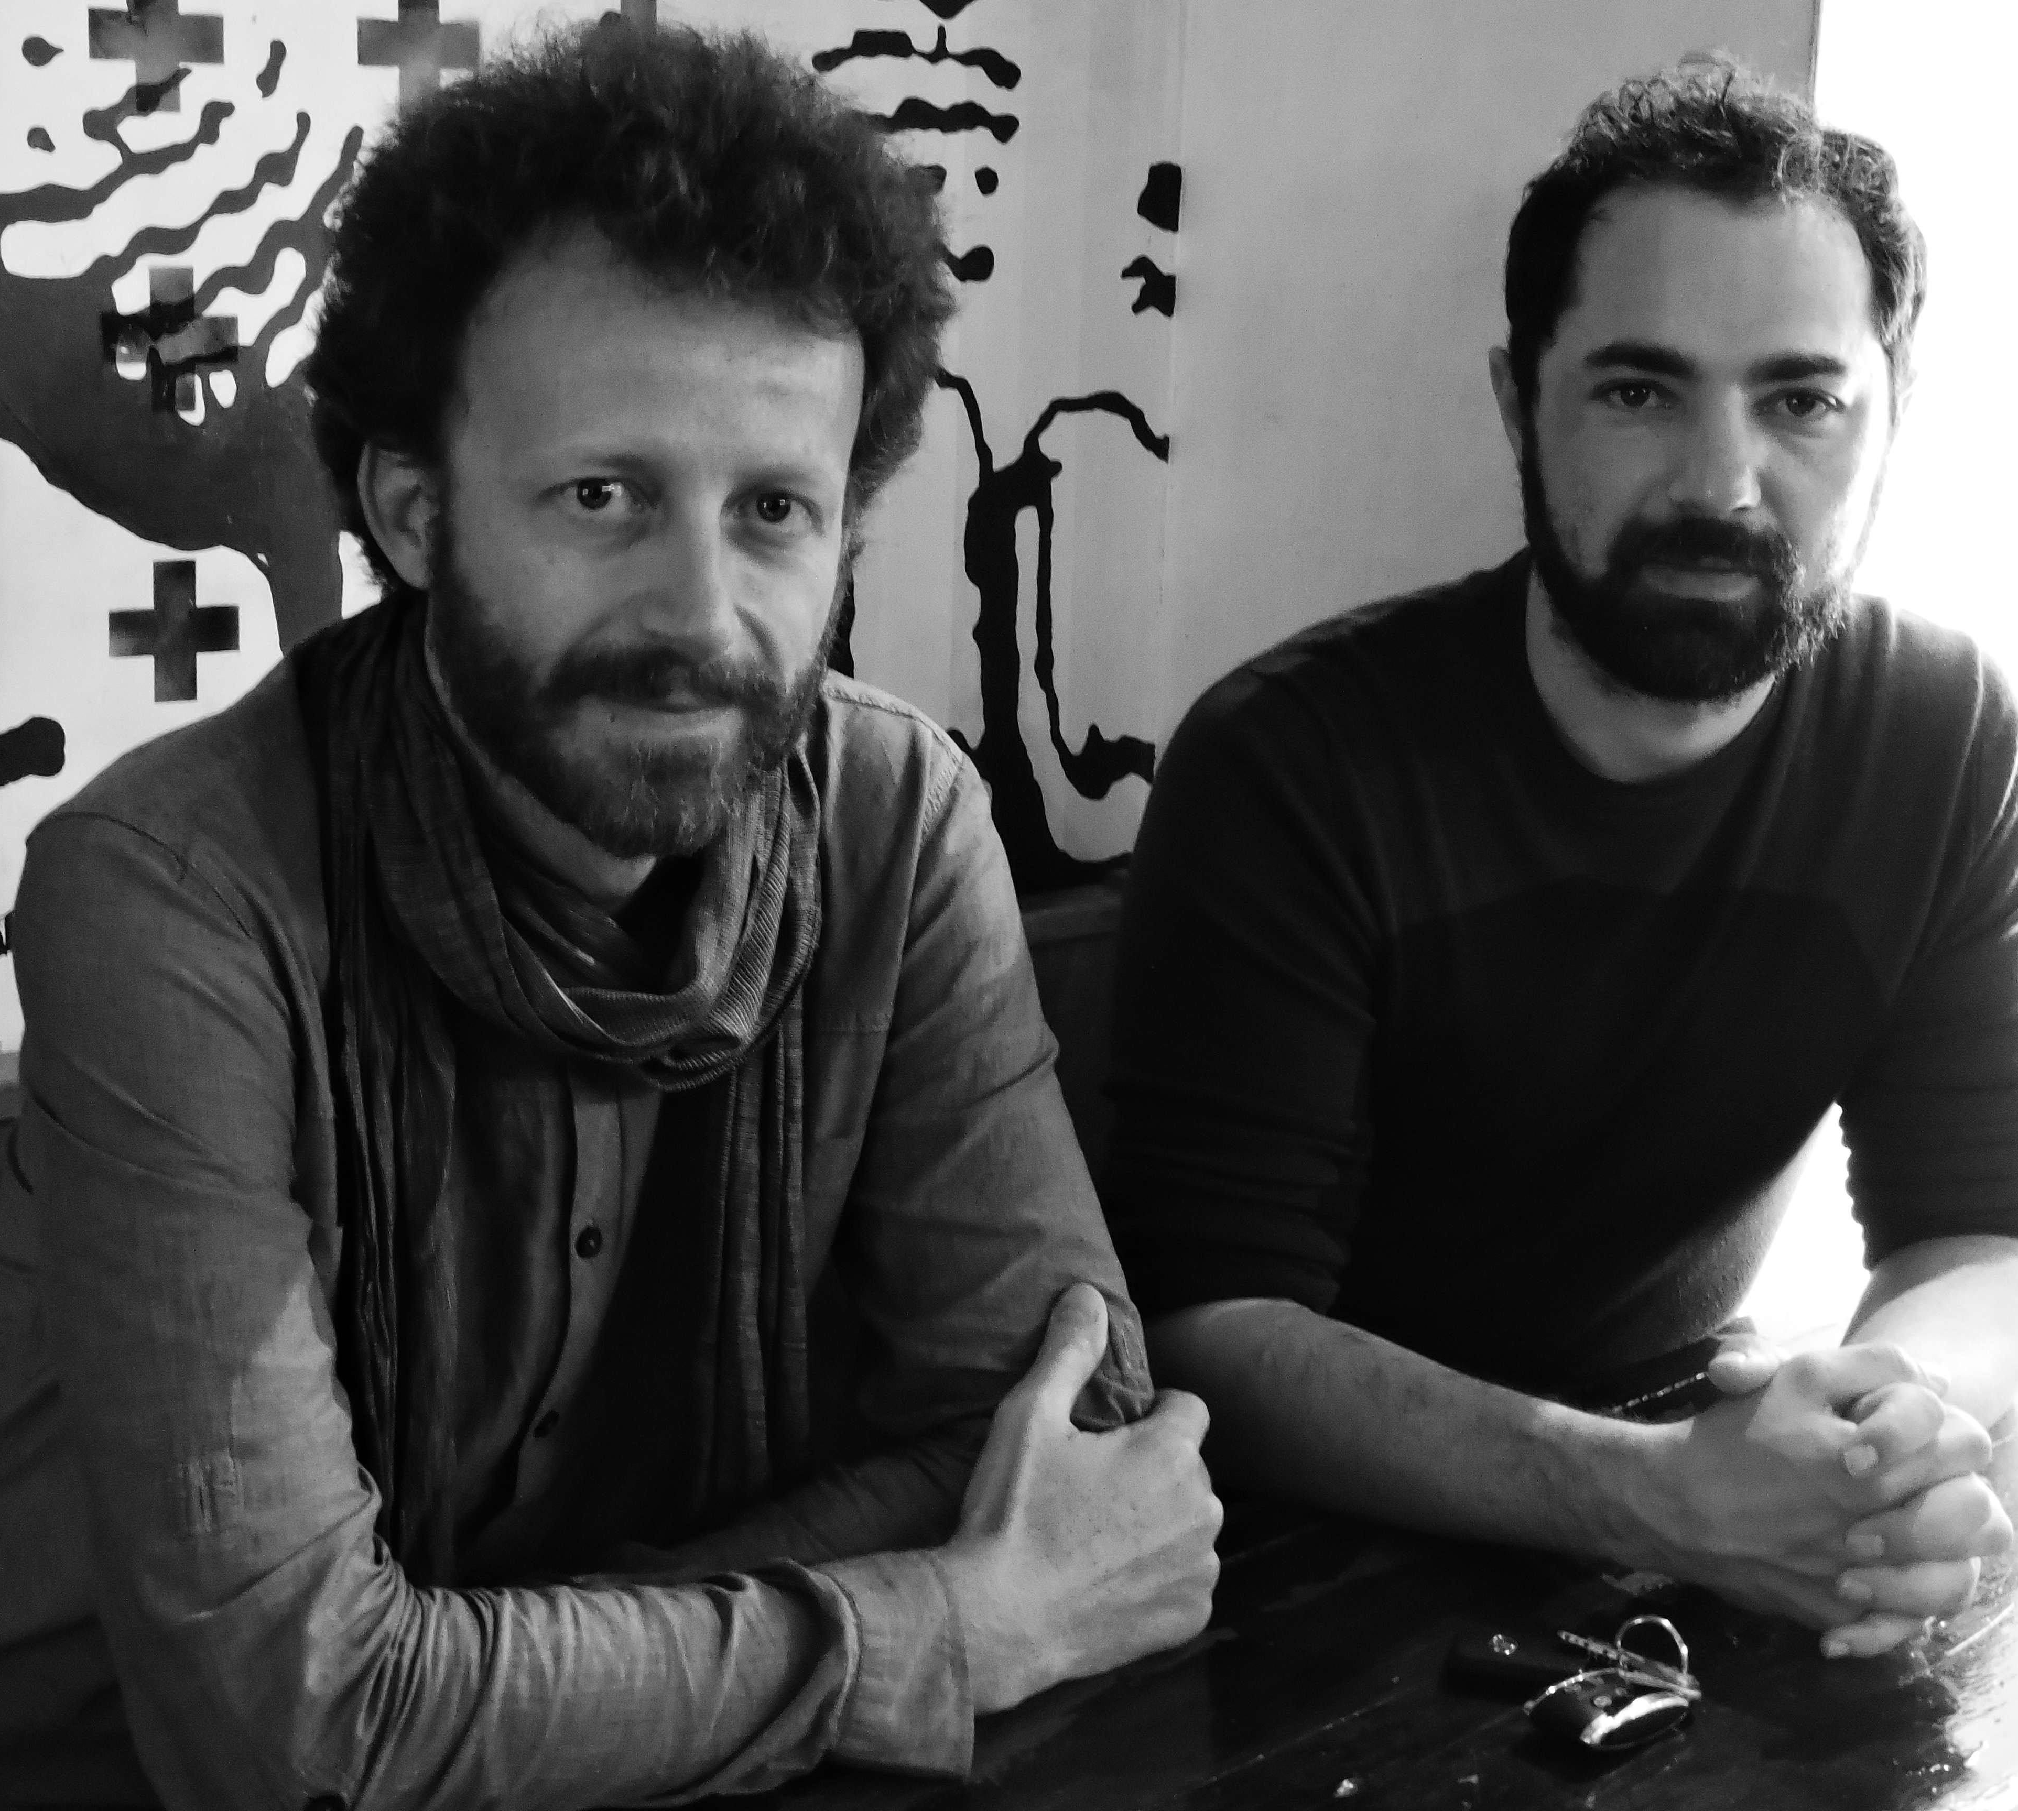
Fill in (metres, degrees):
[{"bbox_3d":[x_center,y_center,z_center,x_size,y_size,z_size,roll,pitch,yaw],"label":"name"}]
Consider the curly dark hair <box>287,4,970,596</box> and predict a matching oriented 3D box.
[{"bbox_3d":[-0.140,-0.212,1.300,0.238,0.225,0.243,-3,13,-22],"label":"curly dark hair"}]

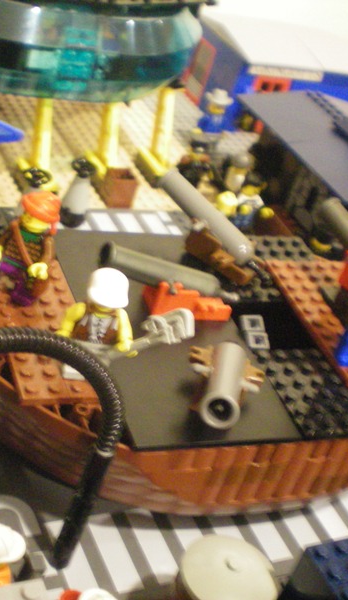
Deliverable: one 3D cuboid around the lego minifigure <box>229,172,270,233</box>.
[{"bbox_3d":[0.043,-0.052,0.501,0.026,0.044,0.018,8,34,-14],"label":"lego minifigure"}]

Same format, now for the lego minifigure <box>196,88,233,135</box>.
[{"bbox_3d":[0.028,-0.119,0.594,0.026,0.044,0.018,19,33,2],"label":"lego minifigure"}]

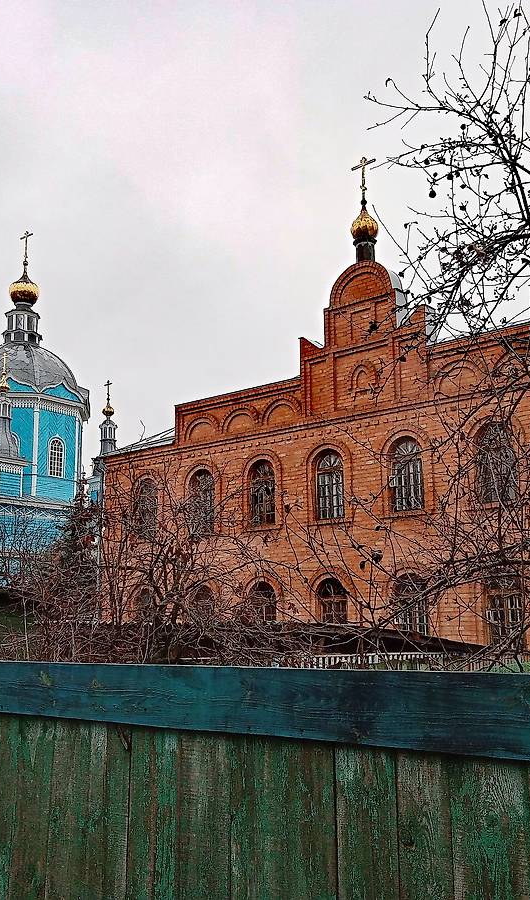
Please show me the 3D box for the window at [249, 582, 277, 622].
[{"bbox_3d":[-0.076,4.232,22.886,0.940,1.720,0.180,-10,-16,39],"label":"window"}]

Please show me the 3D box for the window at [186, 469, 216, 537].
[{"bbox_3d":[-1.730,1.419,24.951,0.940,1.735,0.180,-10,-16,39],"label":"window"}]

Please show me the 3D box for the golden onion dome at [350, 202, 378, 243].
[{"bbox_3d":[2.540,-5.859,23.152,0.705,1.001,0.705,0,-12,0],"label":"golden onion dome"}]

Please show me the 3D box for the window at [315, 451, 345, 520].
[{"bbox_3d":[1.620,0.838,22.166,0.940,1.735,0.180,-10,-16,39],"label":"window"}]

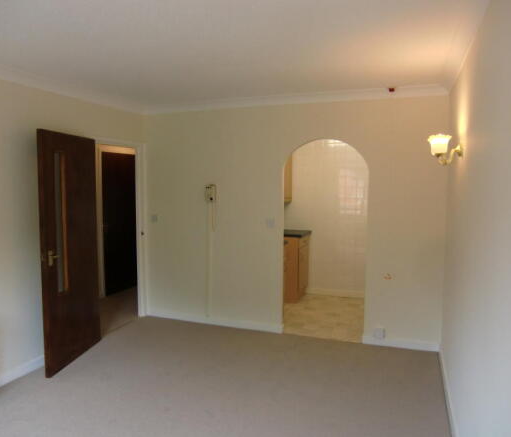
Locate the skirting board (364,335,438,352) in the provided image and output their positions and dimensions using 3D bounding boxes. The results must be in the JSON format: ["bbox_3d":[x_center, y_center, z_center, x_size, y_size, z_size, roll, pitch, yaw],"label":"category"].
[{"bbox_3d":[1.389,1.200,3.866,0.680,0.090,0.018,2,5,19],"label":"skirting board"}]

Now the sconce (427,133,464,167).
[{"bbox_3d":[1.206,-0.432,2.567,0.200,0.200,0.140,2,5,21],"label":"sconce"}]

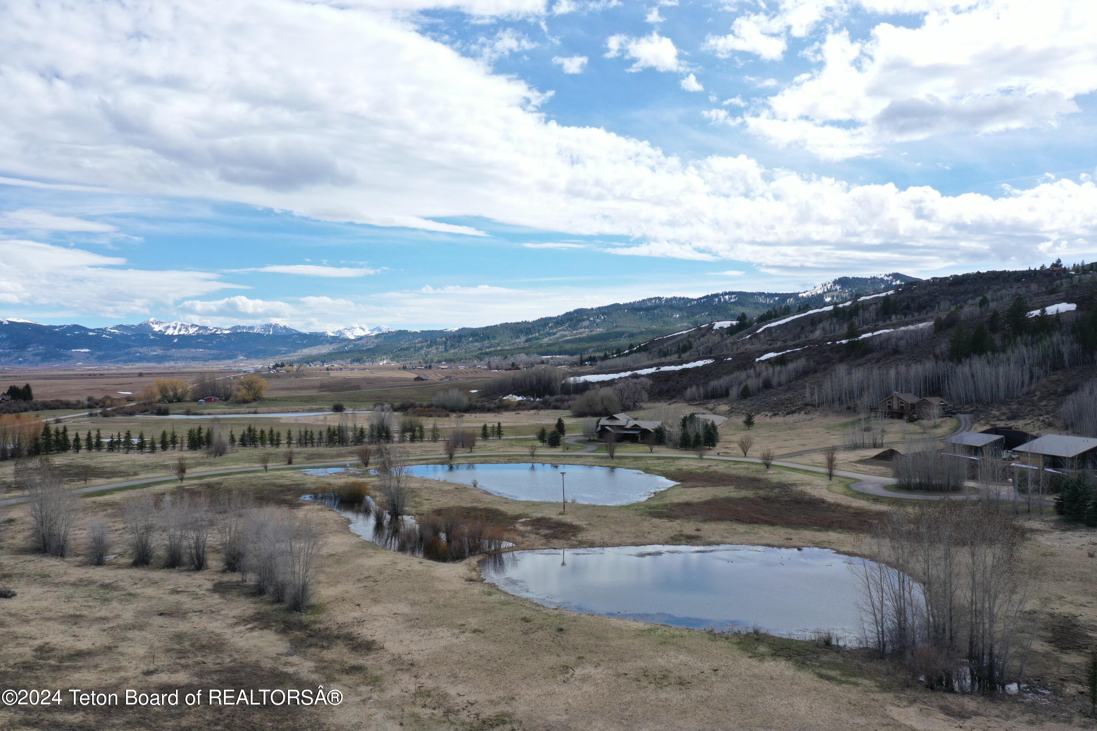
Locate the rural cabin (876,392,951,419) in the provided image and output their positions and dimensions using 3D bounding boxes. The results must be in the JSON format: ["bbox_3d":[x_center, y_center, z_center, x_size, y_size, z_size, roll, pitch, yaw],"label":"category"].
[{"bbox_3d":[133.000,14.400,312.000,21.000,9.200,14.000,0,0,43],"label":"rural cabin"}]

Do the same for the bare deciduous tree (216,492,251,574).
[{"bbox_3d":[-36.129,19.253,98.000,4.036,9.356,4.036,0,0,0],"label":"bare deciduous tree"}]

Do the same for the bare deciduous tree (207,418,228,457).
[{"bbox_3d":[-86.550,18.950,223.160,5.440,10.090,5.330,0,0,0],"label":"bare deciduous tree"}]

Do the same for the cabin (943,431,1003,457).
[{"bbox_3d":[98.400,18.250,197.300,6.500,4.700,11.400,0,0,-14],"label":"cabin"}]

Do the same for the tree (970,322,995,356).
[{"bbox_3d":[209.660,-11.380,412.000,12.050,17.800,11.800,0,0,0],"label":"tree"}]

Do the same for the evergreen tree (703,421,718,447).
[{"bbox_3d":[44.687,19.092,236.000,4.267,7.352,4.267,0,0,0],"label":"evergreen tree"}]

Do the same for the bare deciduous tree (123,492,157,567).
[{"bbox_3d":[-48.344,19.437,101.000,4.058,8.830,4.058,0,0,0],"label":"bare deciduous tree"}]

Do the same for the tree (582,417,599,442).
[{"bbox_3d":[12.472,19.295,256.000,5.143,7.203,5.143,0,0,0],"label":"tree"}]

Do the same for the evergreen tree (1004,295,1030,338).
[{"bbox_3d":[203.305,-21.194,370.000,10.779,18.591,10.779,0,0,0],"label":"evergreen tree"}]

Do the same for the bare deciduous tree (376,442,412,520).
[{"bbox_3d":[-24.460,18.430,134.860,5.260,11.920,5.150,0,0,0],"label":"bare deciduous tree"}]

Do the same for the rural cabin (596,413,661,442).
[{"bbox_3d":[25.010,19.020,262.000,18.500,9.080,13.500,0,0,20],"label":"rural cabin"}]

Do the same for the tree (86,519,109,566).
[{"bbox_3d":[-55.140,21.650,104.330,2.750,5.770,2.690,0,0,0],"label":"tree"}]

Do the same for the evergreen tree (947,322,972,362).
[{"bbox_3d":[197.730,-10.920,410.000,11.590,19.360,11.350,0,0,0],"label":"evergreen tree"}]

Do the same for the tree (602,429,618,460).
[{"bbox_3d":[15.610,20.200,217.310,3.810,7.640,3.730,0,0,0],"label":"tree"}]

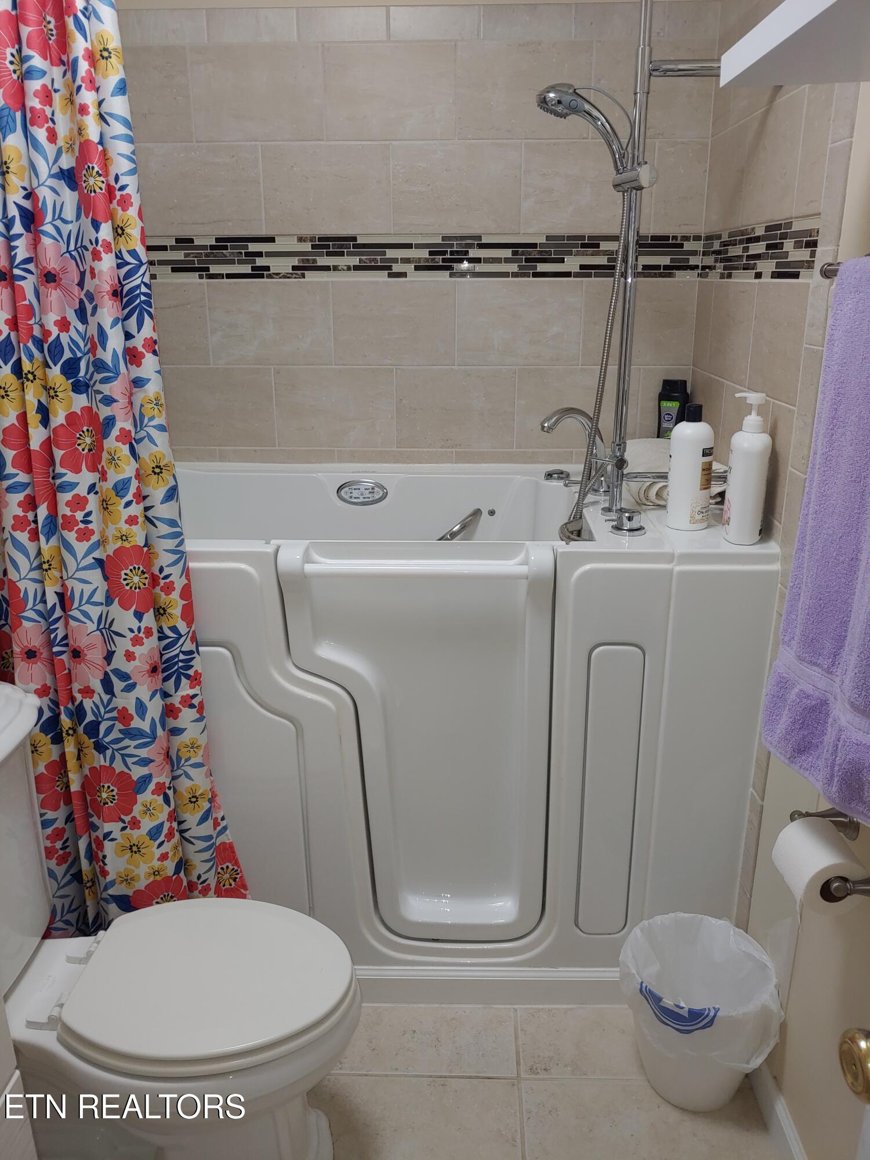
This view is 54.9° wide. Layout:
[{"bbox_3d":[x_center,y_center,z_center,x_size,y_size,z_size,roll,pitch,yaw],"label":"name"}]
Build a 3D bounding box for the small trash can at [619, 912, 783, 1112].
[{"bbox_3d":[0.501,0.848,1.629,0.277,0.270,0.277,1,19,2],"label":"small trash can"}]

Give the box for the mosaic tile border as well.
[{"bbox_3d":[-0.088,-0.663,1.703,1.431,0.103,0.703,1,20,2],"label":"mosaic tile border"}]

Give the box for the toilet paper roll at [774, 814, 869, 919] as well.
[{"bbox_3d":[0.542,0.401,1.175,0.095,0.095,0.100,1,19,2],"label":"toilet paper roll"}]

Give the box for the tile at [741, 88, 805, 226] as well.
[{"bbox_3d":[0.628,-0.771,1.553,0.010,0.203,0.305,1,20,2],"label":"tile"}]

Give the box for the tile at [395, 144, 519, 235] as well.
[{"bbox_3d":[0.053,-0.941,2.017,0.311,0.206,0.010,1,19,2],"label":"tile"}]

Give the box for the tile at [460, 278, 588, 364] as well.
[{"bbox_3d":[0.204,-0.623,2.049,0.300,0.198,0.010,1,19,2],"label":"tile"}]

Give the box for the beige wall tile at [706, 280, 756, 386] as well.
[{"bbox_3d":[0.634,-0.529,1.785,0.010,0.203,0.305,1,20,2],"label":"beige wall tile"}]

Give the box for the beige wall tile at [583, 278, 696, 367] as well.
[{"bbox_3d":[0.503,-0.633,2.068,0.275,0.203,0.010,1,20,2],"label":"beige wall tile"}]

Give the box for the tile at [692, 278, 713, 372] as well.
[{"bbox_3d":[0.643,-0.606,1.993,0.010,0.203,0.137,1,20,2],"label":"tile"}]

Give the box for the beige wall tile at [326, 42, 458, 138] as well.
[{"bbox_3d":[-0.103,-1.115,1.920,0.305,0.203,0.010,1,20,2],"label":"beige wall tile"}]

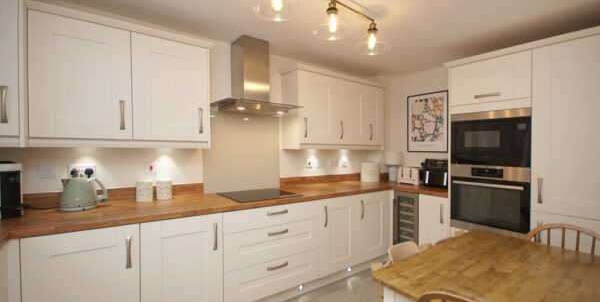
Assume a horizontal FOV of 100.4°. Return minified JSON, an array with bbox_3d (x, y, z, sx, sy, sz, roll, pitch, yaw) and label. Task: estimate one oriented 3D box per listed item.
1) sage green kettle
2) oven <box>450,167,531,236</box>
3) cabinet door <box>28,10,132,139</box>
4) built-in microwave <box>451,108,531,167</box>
[{"bbox_3d":[-1.469,0.270,1.716,0.242,0.245,0.170,0,0,-37],"label":"sage green kettle"},{"bbox_3d":[1.843,0.432,2.313,0.560,0.598,0.590,0,0,-34],"label":"oven"},{"bbox_3d":[-1.345,-0.439,1.565,0.487,0.731,0.030,0,0,-34],"label":"cabinet door"},{"bbox_3d":[1.811,-0.102,2.280,0.500,0.465,0.592,0,0,-34],"label":"built-in microwave"}]

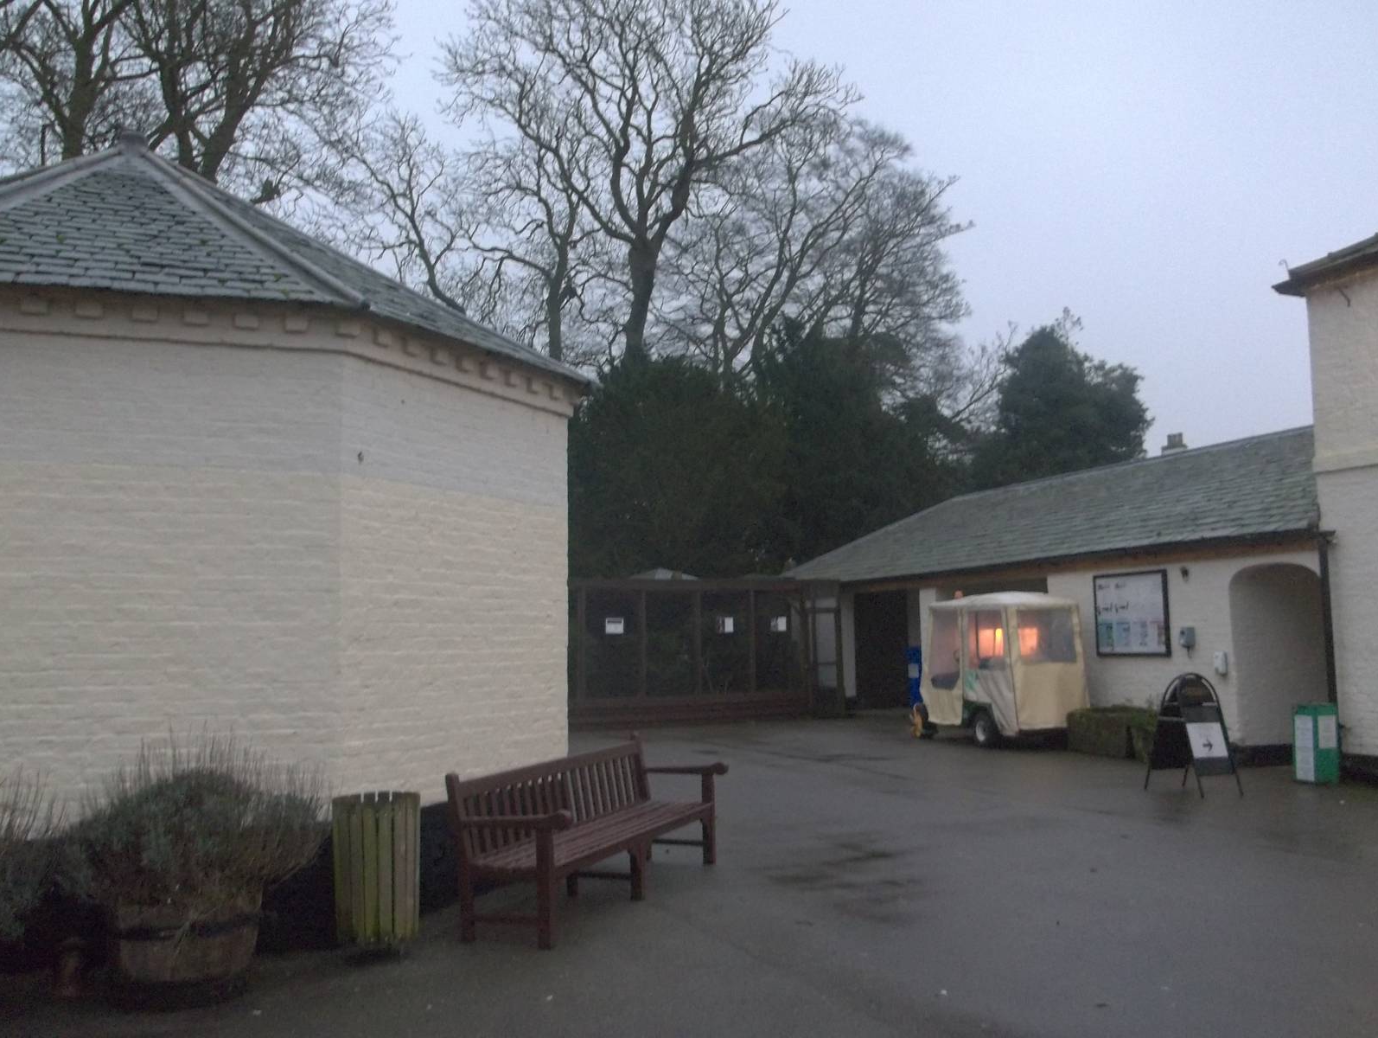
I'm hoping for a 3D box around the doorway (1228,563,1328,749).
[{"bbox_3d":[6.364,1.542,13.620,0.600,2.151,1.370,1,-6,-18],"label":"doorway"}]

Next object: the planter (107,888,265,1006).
[{"bbox_3d":[-2.224,1.880,5.849,0.680,0.400,0.680,1,-6,-20],"label":"planter"}]

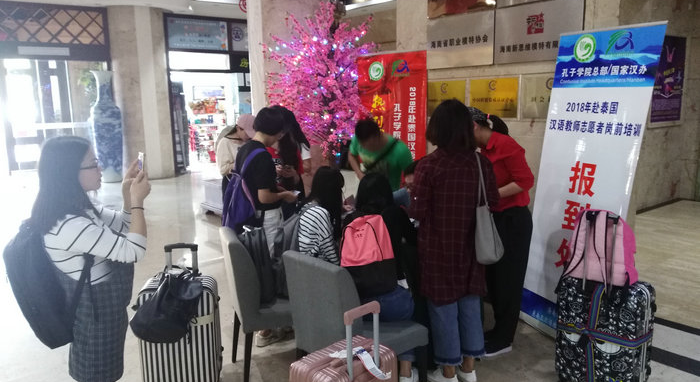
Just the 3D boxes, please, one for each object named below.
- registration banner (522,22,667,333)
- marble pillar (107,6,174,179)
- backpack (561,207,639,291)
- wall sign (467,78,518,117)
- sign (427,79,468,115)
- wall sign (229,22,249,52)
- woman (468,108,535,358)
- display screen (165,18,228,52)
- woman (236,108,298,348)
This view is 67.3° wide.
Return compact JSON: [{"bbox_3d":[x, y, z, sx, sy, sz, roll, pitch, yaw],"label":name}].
[{"bbox_3d":[1.524,0.007,3.442,0.100,2.050,0.800,2,10,-21],"label":"registration banner"},{"bbox_3d":[-4.719,-2.169,11.985,1.150,3.720,1.150,-10,13,-43],"label":"marble pillar"},{"bbox_3d":[1.360,0.290,2.850,0.320,0.375,0.180,5,11,33],"label":"backpack"},{"bbox_3d":[1.289,-0.834,4.750,0.020,0.370,0.505,-9,12,-41],"label":"wall sign"},{"bbox_3d":[0.882,-0.864,4.933,0.025,0.340,0.470,-10,13,-43],"label":"sign"},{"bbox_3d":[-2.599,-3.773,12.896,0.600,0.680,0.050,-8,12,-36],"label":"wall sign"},{"bbox_3d":[0.925,0.275,3.354,0.440,1.560,0.430,-5,10,-22],"label":"woman"},{"bbox_3d":[-3.520,-3.637,12.260,1.430,0.690,0.060,-8,12,-36],"label":"display screen"},{"bbox_3d":[-0.550,0.264,3.500,0.420,1.610,0.450,-6,10,-26],"label":"woman"}]

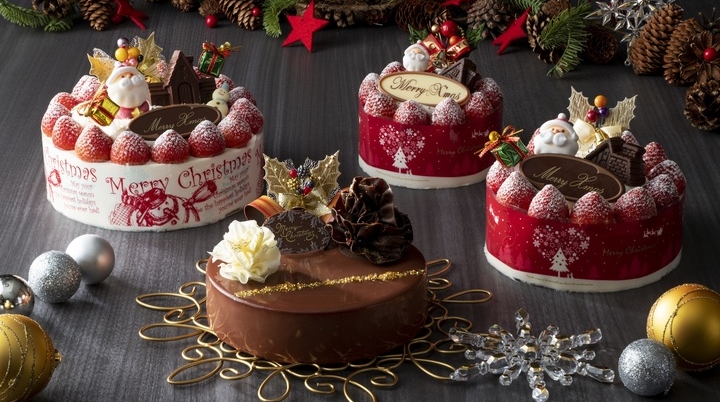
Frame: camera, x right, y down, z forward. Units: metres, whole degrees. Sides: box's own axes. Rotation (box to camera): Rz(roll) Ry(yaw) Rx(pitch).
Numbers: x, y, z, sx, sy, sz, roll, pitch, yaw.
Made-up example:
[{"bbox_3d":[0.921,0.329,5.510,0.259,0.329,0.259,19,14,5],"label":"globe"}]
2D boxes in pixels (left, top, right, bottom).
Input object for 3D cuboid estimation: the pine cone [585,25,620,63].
[{"bbox_3d":[0.255,-0.169,1.800,0.037,0.036,0.044,0,23,0],"label":"pine cone"}]

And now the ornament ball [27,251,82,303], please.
[{"bbox_3d":[-0.225,0.056,1.257,0.039,0.039,0.039,0,23,0],"label":"ornament ball"}]

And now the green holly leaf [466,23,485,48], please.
[{"bbox_3d":[0.097,-0.140,1.433,0.018,0.021,0.012,-1,26,0],"label":"green holly leaf"}]

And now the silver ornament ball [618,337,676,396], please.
[{"bbox_3d":[0.189,0.109,1.117,0.038,0.038,0.038,0,26,0],"label":"silver ornament ball"}]

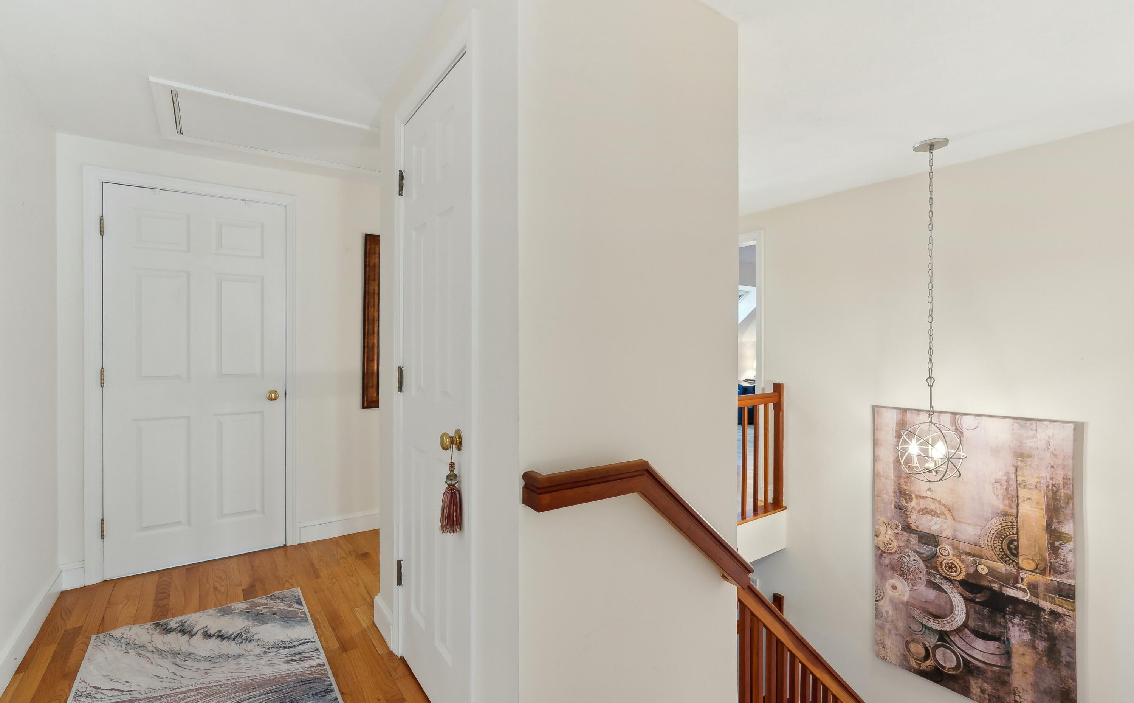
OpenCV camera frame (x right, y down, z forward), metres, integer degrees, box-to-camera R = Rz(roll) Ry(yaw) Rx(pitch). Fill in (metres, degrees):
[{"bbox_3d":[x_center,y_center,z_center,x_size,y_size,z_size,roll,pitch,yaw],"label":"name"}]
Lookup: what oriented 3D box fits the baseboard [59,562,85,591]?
[{"bbox_3d":[-2.450,1.109,2.495,0.093,0.130,0.018,0,0,-35],"label":"baseboard"}]

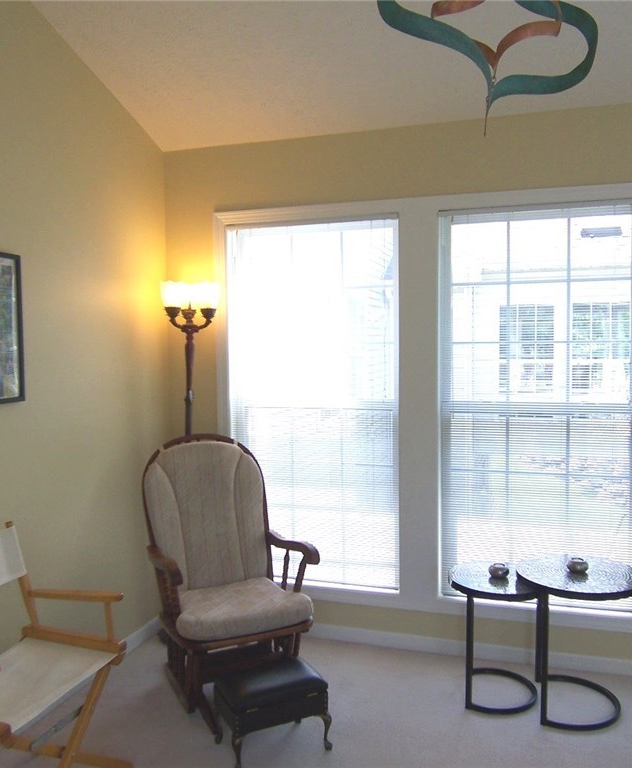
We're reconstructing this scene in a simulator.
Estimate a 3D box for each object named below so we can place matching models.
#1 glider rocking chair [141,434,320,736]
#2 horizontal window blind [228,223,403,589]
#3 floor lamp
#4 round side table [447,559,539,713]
[{"bbox_3d":[-0.354,0.778,2.853,0.640,1.070,0.720,-2,3,-24],"label":"glider rocking chair"},{"bbox_3d":[-0.017,0.095,3.374,0.872,1.800,0.045,0,3,16],"label":"horizontal window blind"},{"bbox_3d":[-0.599,0.400,3.318,0.275,1.780,0.275,0,3,16],"label":"floor lamp"},{"bbox_3d":[0.757,1.055,2.838,0.402,0.499,0.402,0,3,16],"label":"round side table"}]

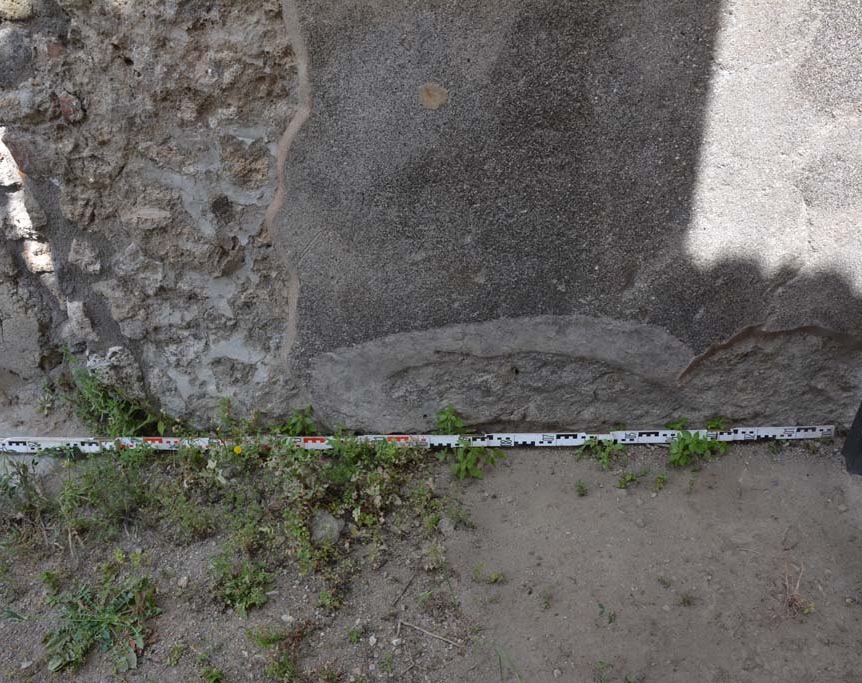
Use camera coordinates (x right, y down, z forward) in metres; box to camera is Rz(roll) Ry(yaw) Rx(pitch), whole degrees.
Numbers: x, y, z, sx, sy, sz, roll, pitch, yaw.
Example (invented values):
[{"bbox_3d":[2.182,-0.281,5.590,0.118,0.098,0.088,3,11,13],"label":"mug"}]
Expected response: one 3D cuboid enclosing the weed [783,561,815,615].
[{"bbox_3d":[0.691,0.462,1.439,0.052,0.085,0.072,-1,35,0],"label":"weed"}]

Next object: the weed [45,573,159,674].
[{"bbox_3d":[-0.605,0.514,1.414,0.202,0.060,0.198,-1,35,0],"label":"weed"}]

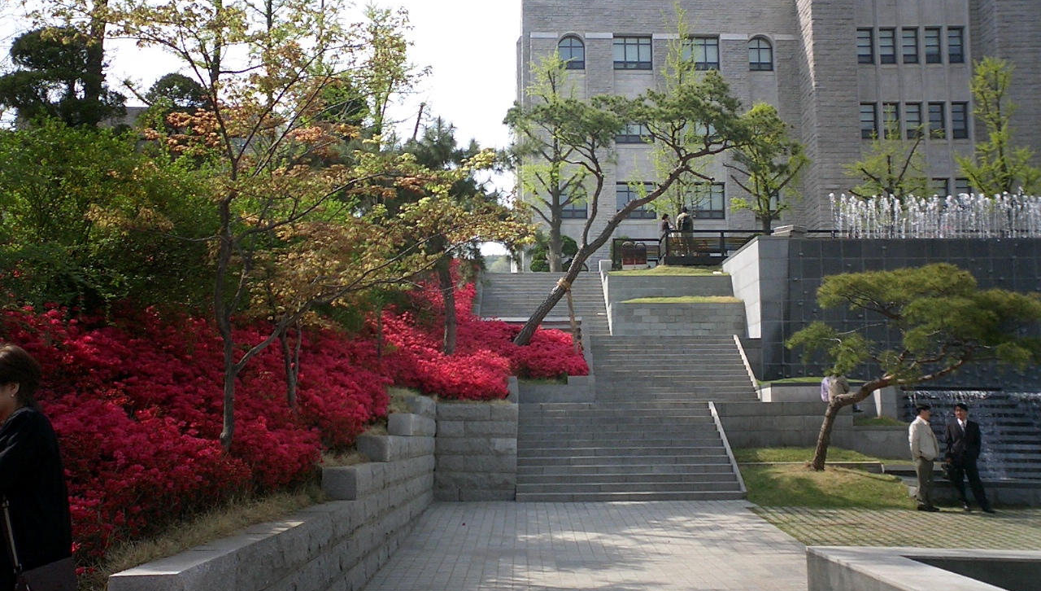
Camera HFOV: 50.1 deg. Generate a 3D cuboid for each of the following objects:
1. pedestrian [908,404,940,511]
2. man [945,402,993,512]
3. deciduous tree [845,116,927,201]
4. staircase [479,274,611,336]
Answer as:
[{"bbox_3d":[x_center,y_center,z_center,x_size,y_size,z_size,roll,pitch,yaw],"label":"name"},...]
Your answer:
[{"bbox_3d":[6.655,2.672,18.431,0.400,1.740,0.490,-2,-7,12],"label":"pedestrian"},{"bbox_3d":[7.367,2.657,18.320,0.680,1.750,0.450,-4,-8,26],"label":"man"},{"bbox_3d":[15.435,-4.202,46.715,3.600,7.483,3.600,-1,-7,1],"label":"deciduous tree"},{"bbox_3d":[0.733,0.194,34.078,3.950,2.646,5.775,-1,-7,1],"label":"staircase"}]

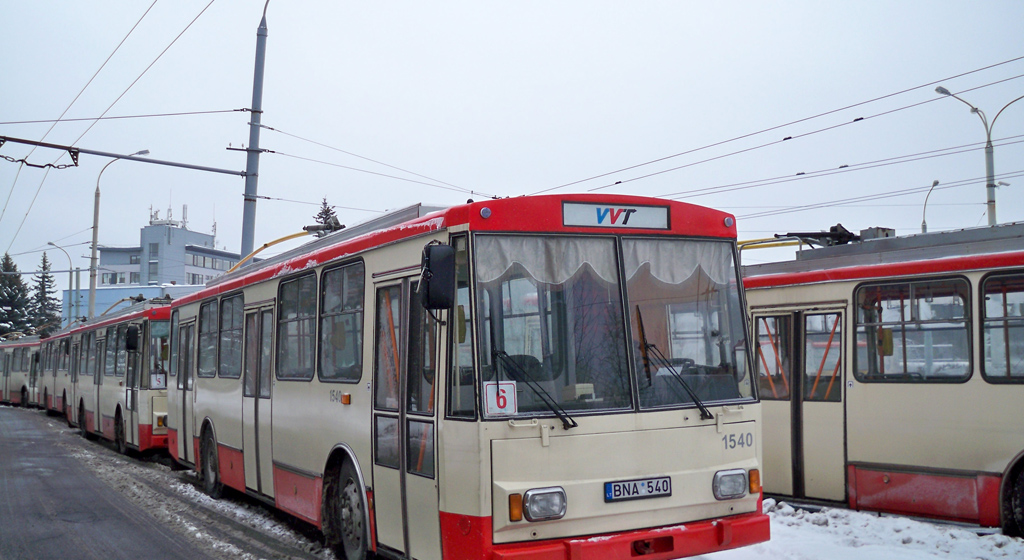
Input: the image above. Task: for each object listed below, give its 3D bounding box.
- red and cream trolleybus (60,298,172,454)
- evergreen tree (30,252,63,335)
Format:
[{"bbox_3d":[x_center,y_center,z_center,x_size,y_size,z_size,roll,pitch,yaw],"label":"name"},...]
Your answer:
[{"bbox_3d":[-8.206,2.170,23.879,2.520,3.200,11.340,1,-5,-30],"label":"red and cream trolleybus"},{"bbox_3d":[-36.021,2.993,79.641,3.400,10.260,3.400,1,-4,-24],"label":"evergreen tree"}]

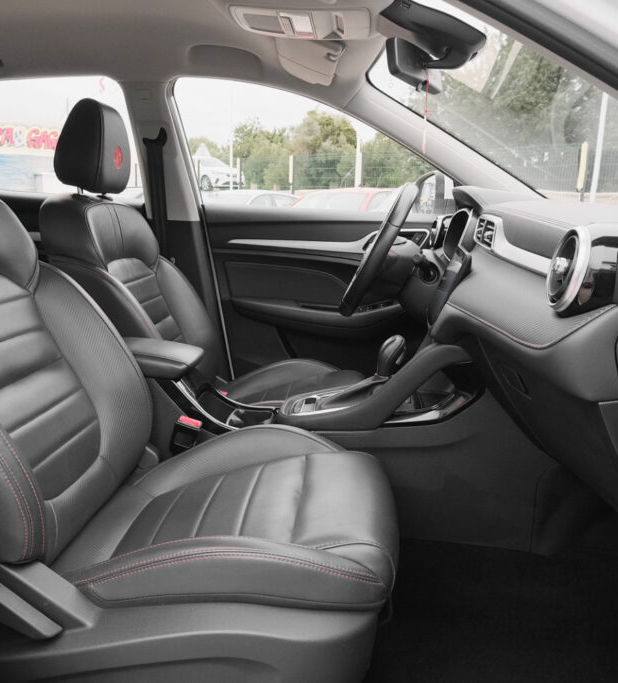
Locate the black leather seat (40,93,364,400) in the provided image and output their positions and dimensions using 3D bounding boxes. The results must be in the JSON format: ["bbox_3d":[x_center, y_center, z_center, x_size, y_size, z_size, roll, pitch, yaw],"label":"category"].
[{"bbox_3d":[-0.210,-0.101,1.692,0.780,1.000,0.530,1,11,4],"label":"black leather seat"}]

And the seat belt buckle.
[{"bbox_3d":[-0.242,0.189,1.272,0.045,0.090,0.028,18,12,0],"label":"seat belt buckle"}]

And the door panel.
[{"bbox_3d":[0.078,-0.120,2.025,0.830,0.590,0.130,1,11,4],"label":"door panel"}]

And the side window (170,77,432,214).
[{"bbox_3d":[0.039,-0.570,1.913,0.800,0.395,0.050,1,34,4],"label":"side window"}]

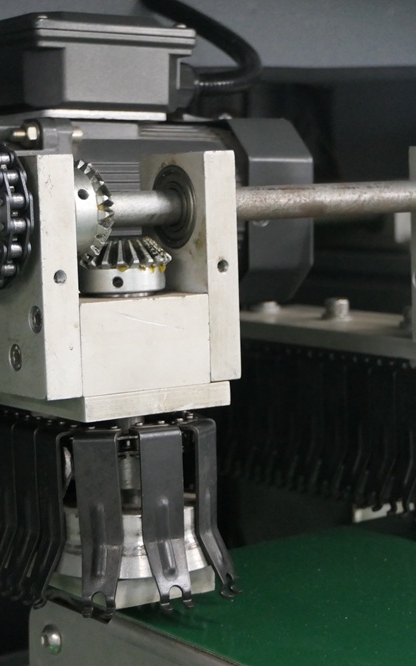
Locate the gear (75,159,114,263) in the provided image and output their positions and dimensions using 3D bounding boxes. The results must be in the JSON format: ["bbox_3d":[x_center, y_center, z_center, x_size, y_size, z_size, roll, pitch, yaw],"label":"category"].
[{"bbox_3d":[-0.069,-0.064,0.870,0.027,0.056,0.056,-6,7,-34],"label":"gear"}]

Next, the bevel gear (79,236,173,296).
[{"bbox_3d":[-0.047,-0.037,0.887,0.056,0.027,0.056,-2,6,0],"label":"bevel gear"}]

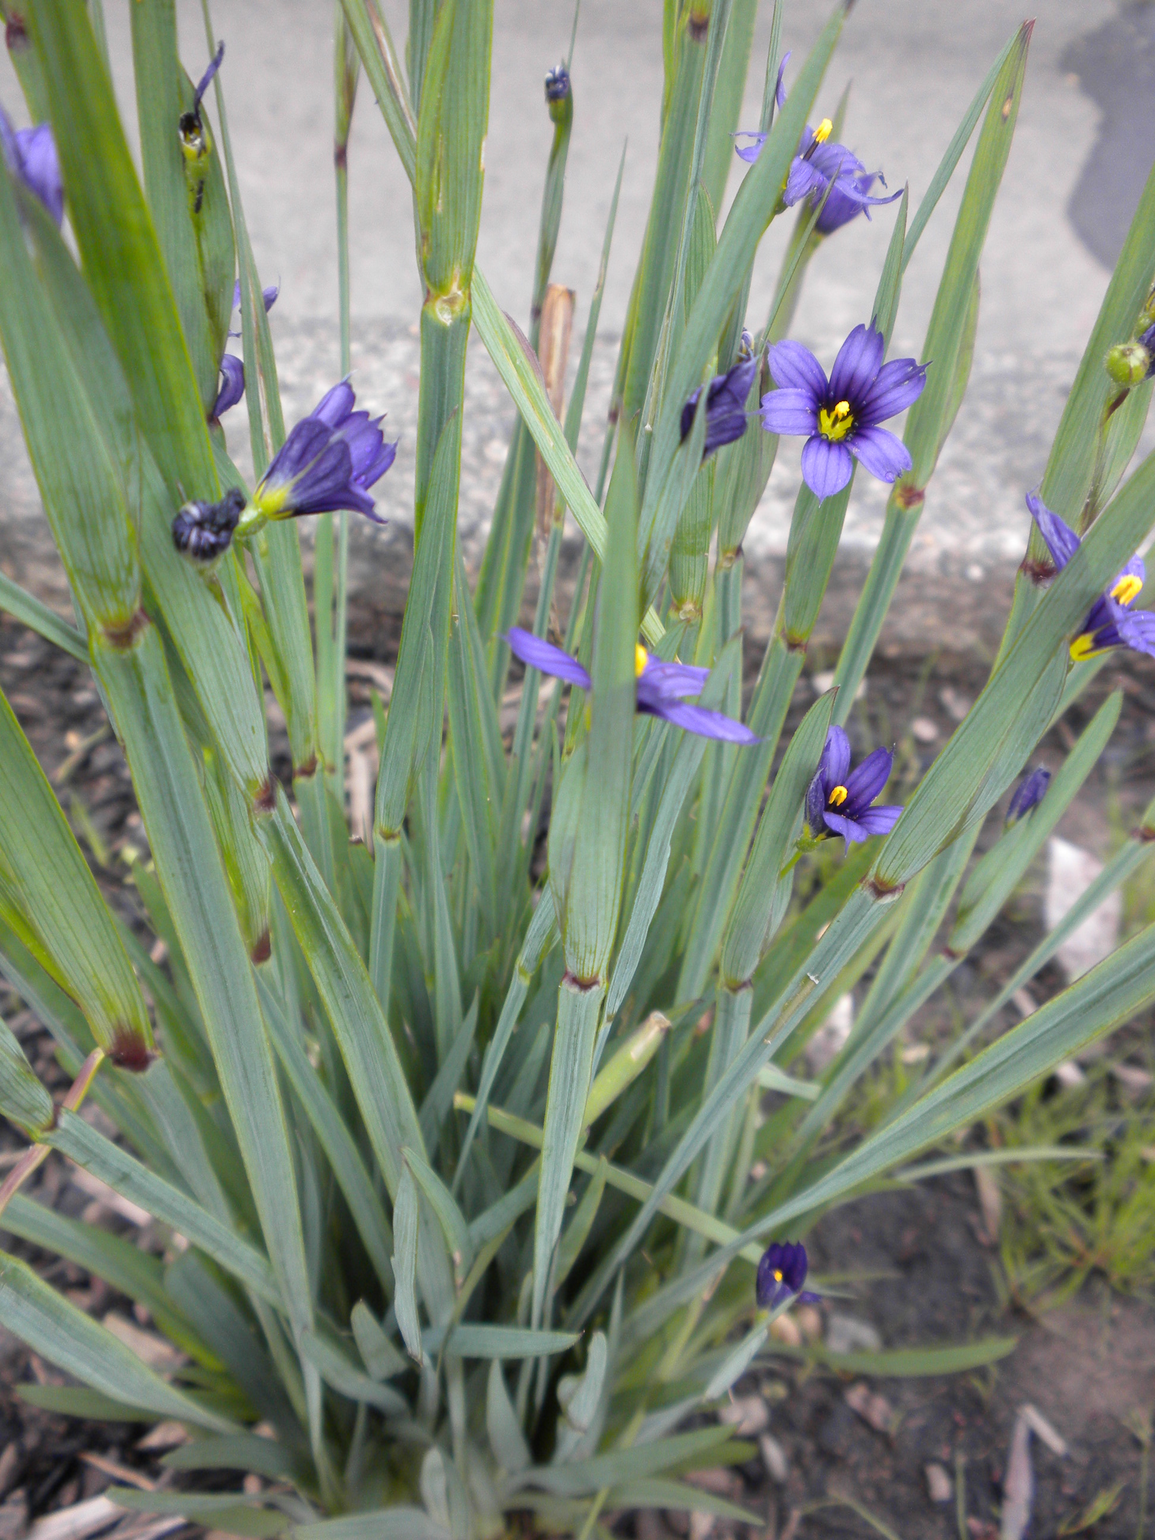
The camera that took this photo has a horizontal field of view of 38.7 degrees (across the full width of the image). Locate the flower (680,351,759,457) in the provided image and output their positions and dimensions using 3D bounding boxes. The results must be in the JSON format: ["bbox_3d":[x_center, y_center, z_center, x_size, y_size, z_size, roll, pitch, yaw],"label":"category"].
[{"bbox_3d":[0.020,-0.051,0.230,0.009,0.013,0.008,20,21,-6],"label":"flower"}]

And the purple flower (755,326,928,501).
[{"bbox_3d":[0.038,-0.052,0.240,0.024,0.010,0.025,0,78,-2],"label":"purple flower"}]

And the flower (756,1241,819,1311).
[{"bbox_3d":[0.042,0.101,0.330,0.011,0.009,0.013,2,66,-6],"label":"flower"}]

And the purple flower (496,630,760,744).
[{"bbox_3d":[0.005,-0.009,0.172,0.026,0.006,0.023,22,6,-2],"label":"purple flower"}]

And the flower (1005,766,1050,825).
[{"bbox_3d":[0.079,0.005,0.290,0.005,0.011,0.005,26,21,-8],"label":"flower"}]

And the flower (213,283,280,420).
[{"bbox_3d":[-0.047,-0.060,0.235,0.009,0.017,0.009,5,21,-2],"label":"flower"}]

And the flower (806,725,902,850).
[{"bbox_3d":[0.044,0.003,0.265,0.013,0.011,0.018,5,68,-23],"label":"flower"}]

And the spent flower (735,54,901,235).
[{"bbox_3d":[0.034,-0.092,0.240,0.020,0.017,0.019,11,27,-11],"label":"spent flower"}]

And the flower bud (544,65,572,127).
[{"bbox_3d":[-0.003,-0.111,0.270,0.004,0.009,0.004,3,21,-1],"label":"flower bud"}]

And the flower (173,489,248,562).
[{"bbox_3d":[-0.043,-0.028,0.190,0.008,0.007,0.007,5,21,-2],"label":"flower"}]

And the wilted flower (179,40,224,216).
[{"bbox_3d":[-0.051,-0.087,0.225,0.006,0.022,0.006,4,17,-1],"label":"wilted flower"}]

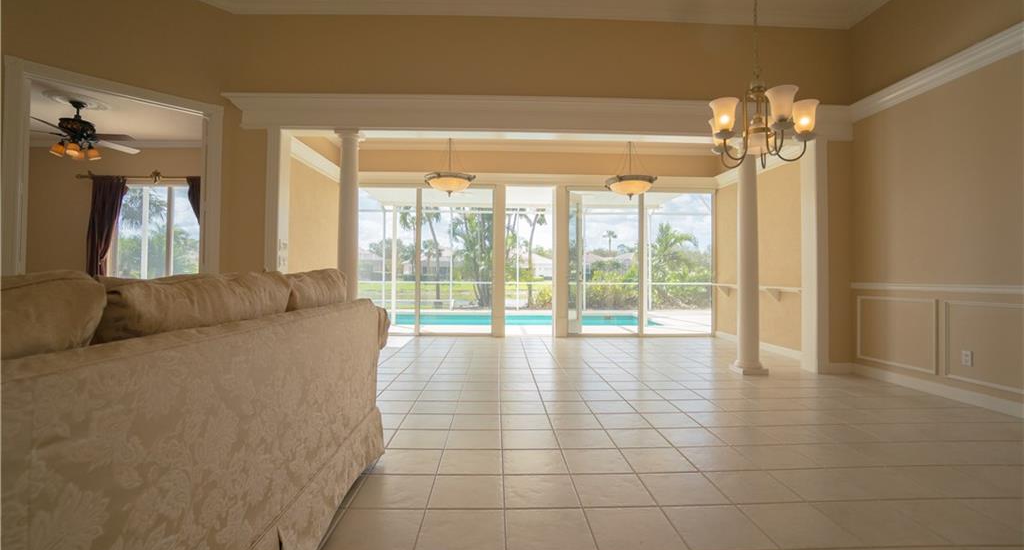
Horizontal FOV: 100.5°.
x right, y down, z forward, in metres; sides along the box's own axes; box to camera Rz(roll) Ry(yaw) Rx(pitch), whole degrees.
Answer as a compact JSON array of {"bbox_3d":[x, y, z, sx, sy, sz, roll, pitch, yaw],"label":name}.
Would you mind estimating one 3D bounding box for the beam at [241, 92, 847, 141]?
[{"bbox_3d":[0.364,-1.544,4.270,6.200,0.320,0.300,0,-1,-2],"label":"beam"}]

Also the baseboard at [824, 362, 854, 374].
[{"bbox_3d":[3.337,0.952,4.321,0.290,0.110,0.020,0,-1,-2],"label":"baseboard"}]

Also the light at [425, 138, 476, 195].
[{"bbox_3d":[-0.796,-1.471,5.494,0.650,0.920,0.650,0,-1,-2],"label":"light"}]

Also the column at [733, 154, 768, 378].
[{"bbox_3d":[2.430,-0.194,4.379,0.250,2.390,0.250,0,-1,-2],"label":"column"}]

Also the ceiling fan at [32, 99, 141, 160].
[{"bbox_3d":[-5.224,-1.740,5.128,1.280,0.700,1.280,0,-1,-2],"label":"ceiling fan"}]

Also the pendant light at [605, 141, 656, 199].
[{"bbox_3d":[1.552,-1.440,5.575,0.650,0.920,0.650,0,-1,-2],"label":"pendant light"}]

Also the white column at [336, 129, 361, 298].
[{"bbox_3d":[-1.615,-0.222,4.240,0.250,2.390,0.250,0,-1,-2],"label":"white column"}]

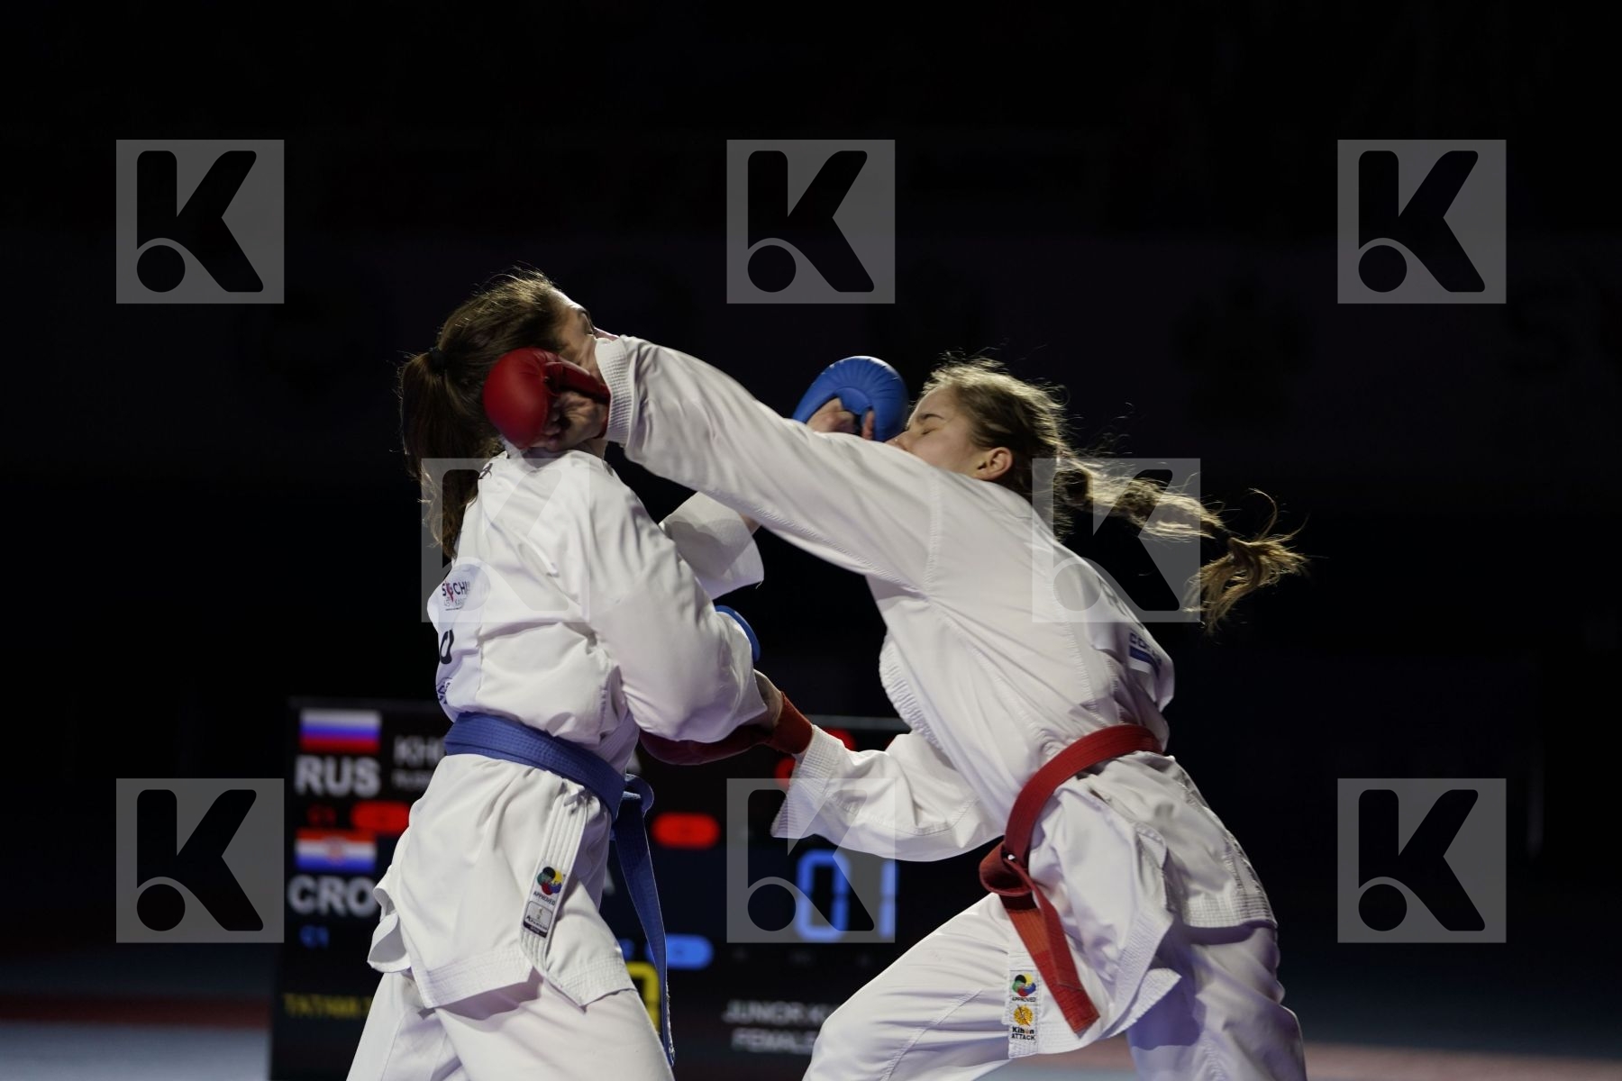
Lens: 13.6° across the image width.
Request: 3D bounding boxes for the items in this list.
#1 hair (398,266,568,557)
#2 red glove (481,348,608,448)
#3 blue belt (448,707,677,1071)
[{"bbox_3d":[-0.424,-0.164,8.800,0.200,0.370,0.180,2,-1,-20],"label":"hair"},{"bbox_3d":[-0.334,-0.184,8.820,0.190,0.125,0.125,12,6,6],"label":"red glove"},{"bbox_3d":[-0.336,0.457,8.950,0.270,0.460,0.310,3,-1,-16],"label":"blue belt"}]

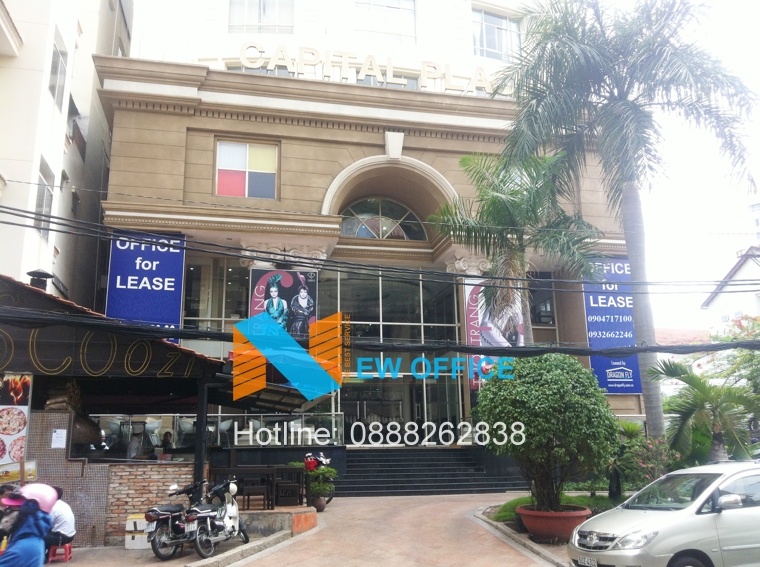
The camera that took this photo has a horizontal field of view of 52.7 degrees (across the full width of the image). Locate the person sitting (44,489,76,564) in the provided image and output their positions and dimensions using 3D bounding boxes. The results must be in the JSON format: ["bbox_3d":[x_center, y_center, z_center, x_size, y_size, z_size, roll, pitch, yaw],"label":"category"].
[{"bbox_3d":[-5.160,3.833,12.238,0.620,1.170,0.480,-1,-14,0],"label":"person sitting"}]

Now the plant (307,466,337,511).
[{"bbox_3d":[-1.233,4.344,16.314,0.580,0.970,0.580,-1,-14,0],"label":"plant"}]

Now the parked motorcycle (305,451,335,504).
[{"bbox_3d":[-1.649,4.499,17.524,1.870,1.100,0.680,-14,-19,43],"label":"parked motorcycle"}]

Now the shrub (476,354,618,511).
[{"bbox_3d":[2.625,2.418,12.388,2.271,2.459,2.202,-1,-14,0],"label":"shrub"}]

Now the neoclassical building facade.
[{"bbox_3d":[-0.029,-0.569,25.053,17.516,11.547,3.000,2,-14,-13],"label":"neoclassical building facade"}]

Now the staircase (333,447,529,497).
[{"bbox_3d":[1.236,5.850,24.011,6.400,1.420,2.800,2,-14,-13],"label":"staircase"}]

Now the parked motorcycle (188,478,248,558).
[{"bbox_3d":[-2.586,3.887,12.783,0.680,1.080,1.870,-6,-15,20],"label":"parked motorcycle"}]

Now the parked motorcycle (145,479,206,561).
[{"bbox_3d":[-3.214,3.900,12.776,0.680,1.080,1.870,-7,-15,22],"label":"parked motorcycle"}]

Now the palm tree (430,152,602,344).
[{"bbox_3d":[3.548,0.936,19.037,4.400,8.800,4.400,-1,-14,0],"label":"palm tree"}]

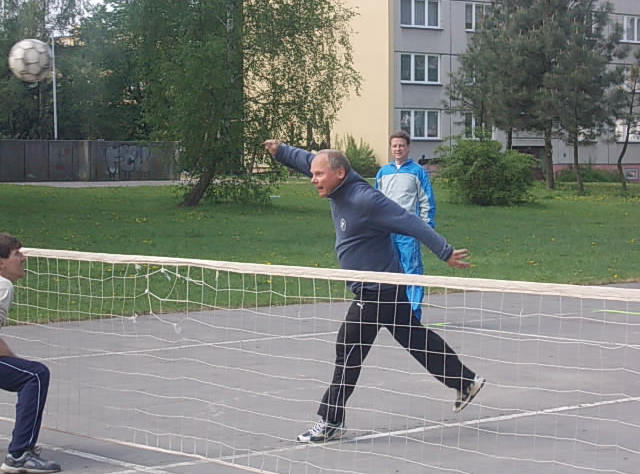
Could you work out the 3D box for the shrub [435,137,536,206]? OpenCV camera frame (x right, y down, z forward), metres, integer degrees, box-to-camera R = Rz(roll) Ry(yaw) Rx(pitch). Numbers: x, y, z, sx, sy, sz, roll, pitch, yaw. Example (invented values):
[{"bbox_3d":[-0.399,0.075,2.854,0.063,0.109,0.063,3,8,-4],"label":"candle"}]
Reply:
[{"bbox_3d":[5.050,-2.000,54.200,3.100,2.100,2.700,0,3,0],"label":"shrub"}]

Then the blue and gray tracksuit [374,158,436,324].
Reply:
[{"bbox_3d":[0.742,0.087,15.500,0.550,1.530,0.330,1,2,18],"label":"blue and gray tracksuit"}]

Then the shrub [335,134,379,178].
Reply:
[{"bbox_3d":[1.730,-3.810,83.000,2.150,2.100,2.000,0,3,0],"label":"shrub"}]

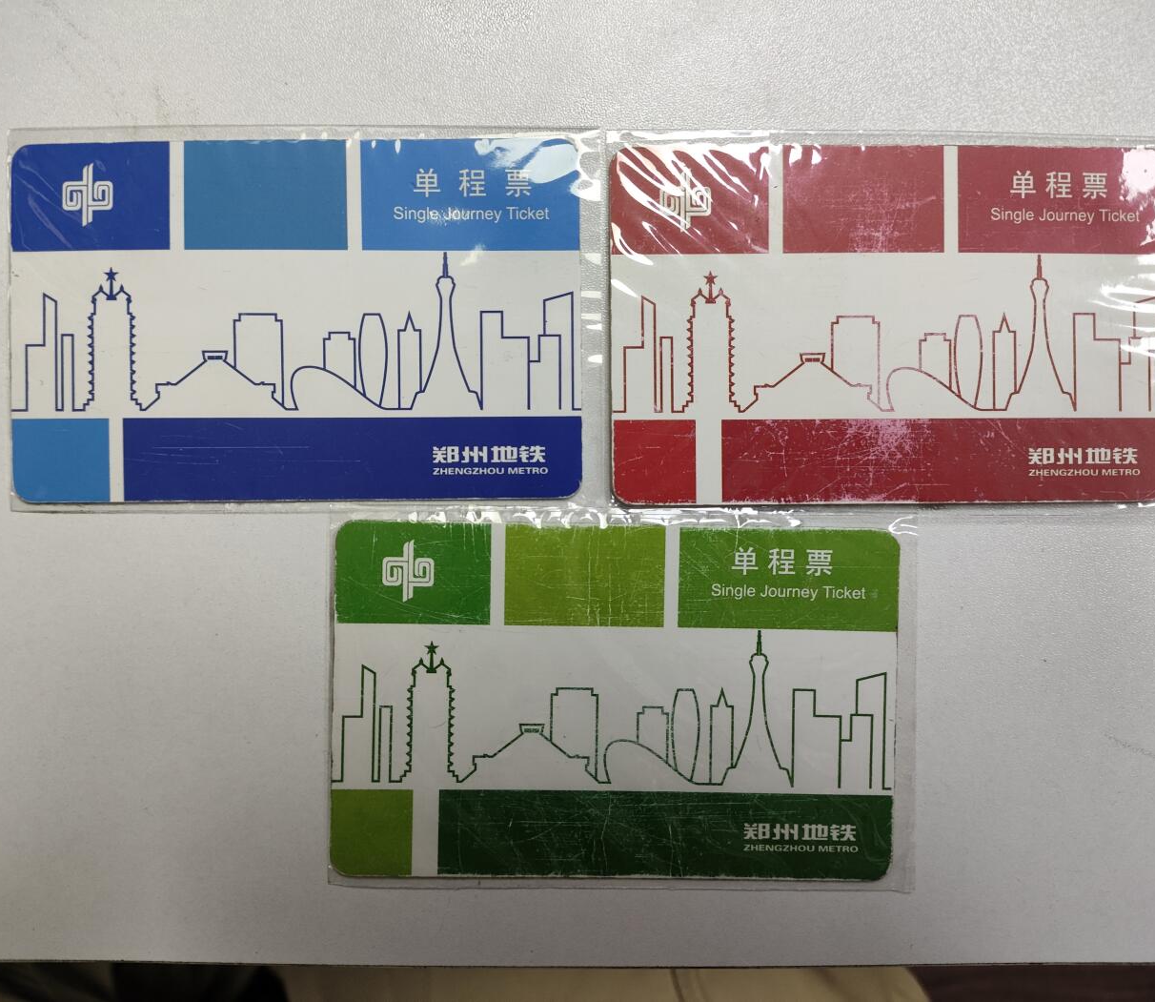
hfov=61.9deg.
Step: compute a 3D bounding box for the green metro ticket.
[{"bbox_3d":[0.006,0.031,0.147,0.086,0.001,0.054,1,90,-1],"label":"green metro ticket"}]

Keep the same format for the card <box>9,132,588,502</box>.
[{"bbox_3d":[-0.042,-0.027,0.146,0.086,0.001,0.054,0,90,-1],"label":"card"}]

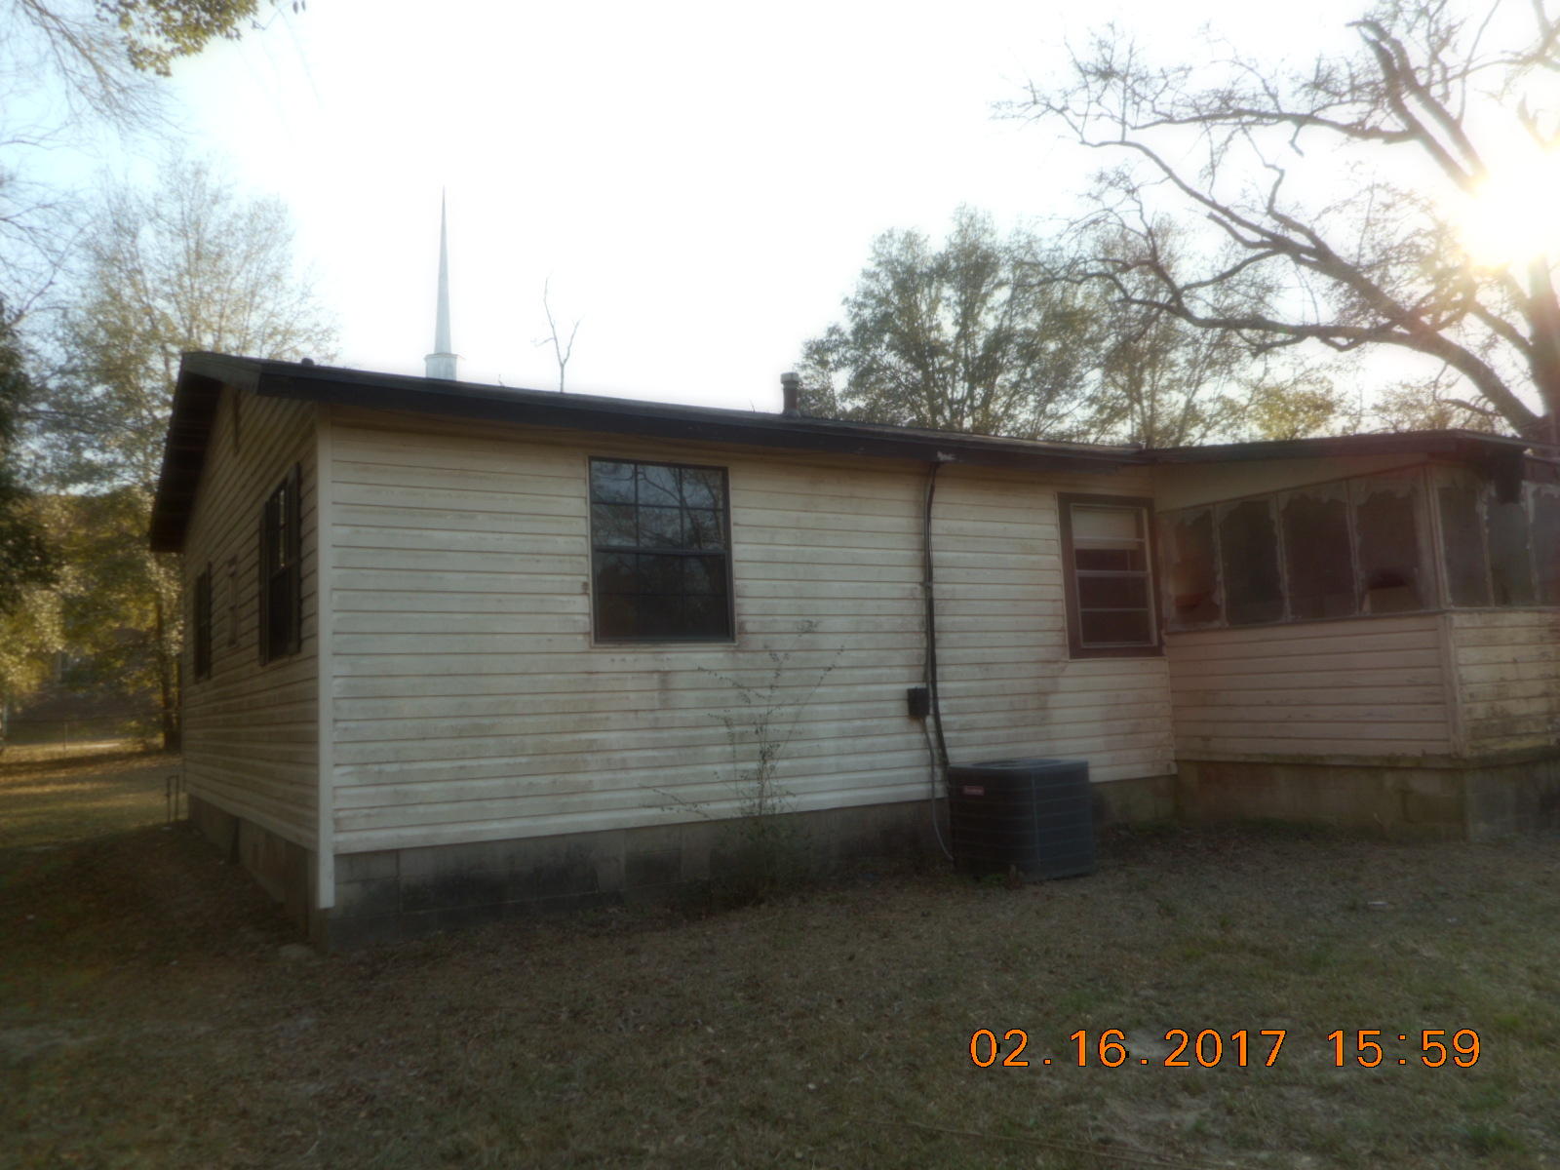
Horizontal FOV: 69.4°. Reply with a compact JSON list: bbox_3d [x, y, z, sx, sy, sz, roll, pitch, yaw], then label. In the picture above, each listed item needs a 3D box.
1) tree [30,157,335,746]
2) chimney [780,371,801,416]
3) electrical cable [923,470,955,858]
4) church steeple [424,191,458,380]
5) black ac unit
[{"bbox_3d":[-15.370,-3.436,29.000,7.300,15.600,7.200,1,-7,-28],"label":"tree"},{"bbox_3d":[0.099,-1.727,10.200,0.160,0.420,0.160,-3,-6,0],"label":"chimney"},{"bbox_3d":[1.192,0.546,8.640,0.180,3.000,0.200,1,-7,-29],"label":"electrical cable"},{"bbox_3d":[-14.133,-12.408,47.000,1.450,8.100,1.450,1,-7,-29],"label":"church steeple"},{"bbox_3d":[1.723,1.658,8.070,0.740,0.760,0.740,1,-7,-29],"label":"black ac unit"}]

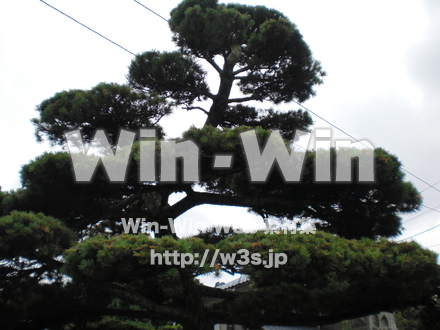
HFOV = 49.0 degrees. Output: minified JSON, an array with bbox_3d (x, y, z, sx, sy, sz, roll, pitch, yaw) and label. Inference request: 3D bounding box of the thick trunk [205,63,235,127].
[{"bbox_3d":[0.000,-0.920,6.300,0.250,0.880,0.230,13,-17,4],"label":"thick trunk"}]

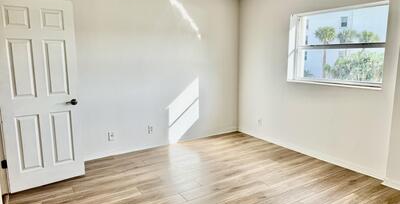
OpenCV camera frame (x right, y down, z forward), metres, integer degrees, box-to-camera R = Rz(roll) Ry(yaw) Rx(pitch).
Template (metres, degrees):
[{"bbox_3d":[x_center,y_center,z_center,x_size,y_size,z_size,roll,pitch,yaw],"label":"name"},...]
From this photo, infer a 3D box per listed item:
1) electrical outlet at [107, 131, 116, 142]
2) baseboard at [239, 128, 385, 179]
[{"bbox_3d":[-1.248,0.491,3.925,0.075,0.118,0.012,-7,12,-31],"label":"electrical outlet"},{"bbox_3d":[1.352,0.658,4.080,0.018,0.100,2.481,-7,12,-31],"label":"baseboard"}]

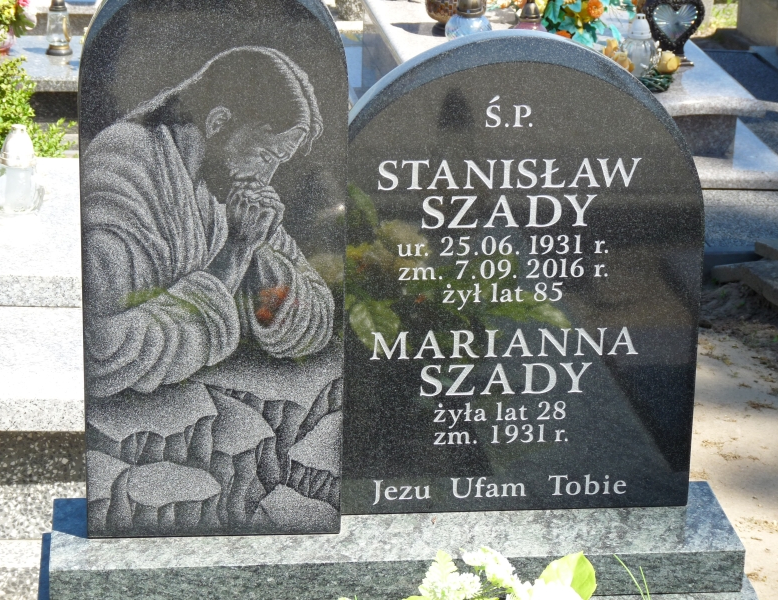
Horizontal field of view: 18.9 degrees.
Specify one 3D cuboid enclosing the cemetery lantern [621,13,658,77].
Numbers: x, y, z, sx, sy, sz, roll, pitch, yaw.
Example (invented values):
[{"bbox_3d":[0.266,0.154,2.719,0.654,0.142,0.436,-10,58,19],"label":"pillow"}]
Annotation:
[{"bbox_3d":[0.621,-0.623,5.780,0.091,0.173,0.091,-1,18,-6],"label":"cemetery lantern"}]

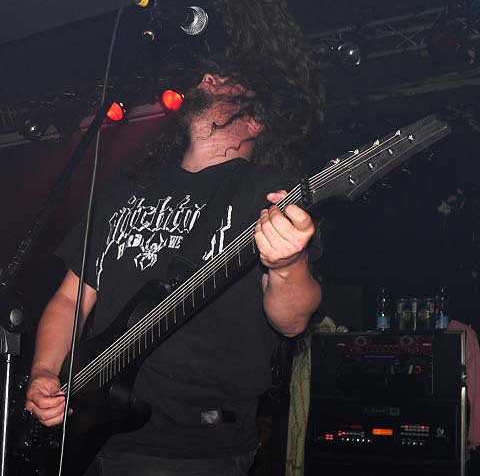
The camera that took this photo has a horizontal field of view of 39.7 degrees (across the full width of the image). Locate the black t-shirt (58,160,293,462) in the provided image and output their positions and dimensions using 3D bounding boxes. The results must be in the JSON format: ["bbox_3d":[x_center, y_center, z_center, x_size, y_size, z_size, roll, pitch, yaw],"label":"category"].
[{"bbox_3d":[-0.109,0.140,1.360,0.490,0.600,0.280,-2,-15,23],"label":"black t-shirt"}]

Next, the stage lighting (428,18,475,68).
[{"bbox_3d":[1.398,-1.286,4.400,0.260,0.270,0.300,-3,8,27],"label":"stage lighting"}]

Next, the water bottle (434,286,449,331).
[{"bbox_3d":[0.993,0.347,3.280,0.067,0.219,0.067,-3,-15,27],"label":"water bottle"}]

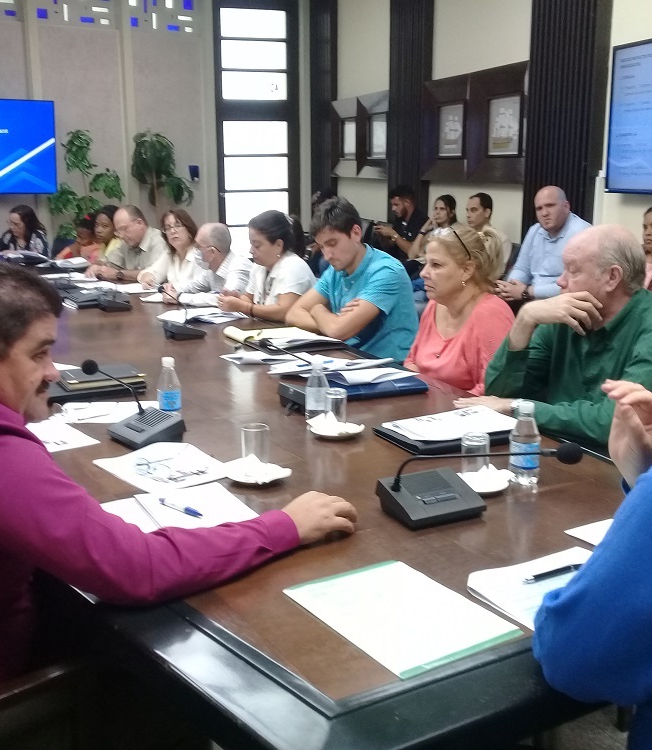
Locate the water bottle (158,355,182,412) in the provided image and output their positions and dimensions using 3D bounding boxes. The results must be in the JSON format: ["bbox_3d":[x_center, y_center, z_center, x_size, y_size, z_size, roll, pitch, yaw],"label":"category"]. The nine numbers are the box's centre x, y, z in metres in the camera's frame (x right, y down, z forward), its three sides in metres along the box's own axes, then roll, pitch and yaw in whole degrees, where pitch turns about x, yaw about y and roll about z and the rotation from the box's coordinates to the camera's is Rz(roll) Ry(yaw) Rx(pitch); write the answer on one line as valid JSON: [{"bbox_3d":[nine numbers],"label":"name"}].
[{"bbox_3d":[-0.403,0.039,2.306,0.064,0.167,0.064,0,13,0],"label":"water bottle"}]

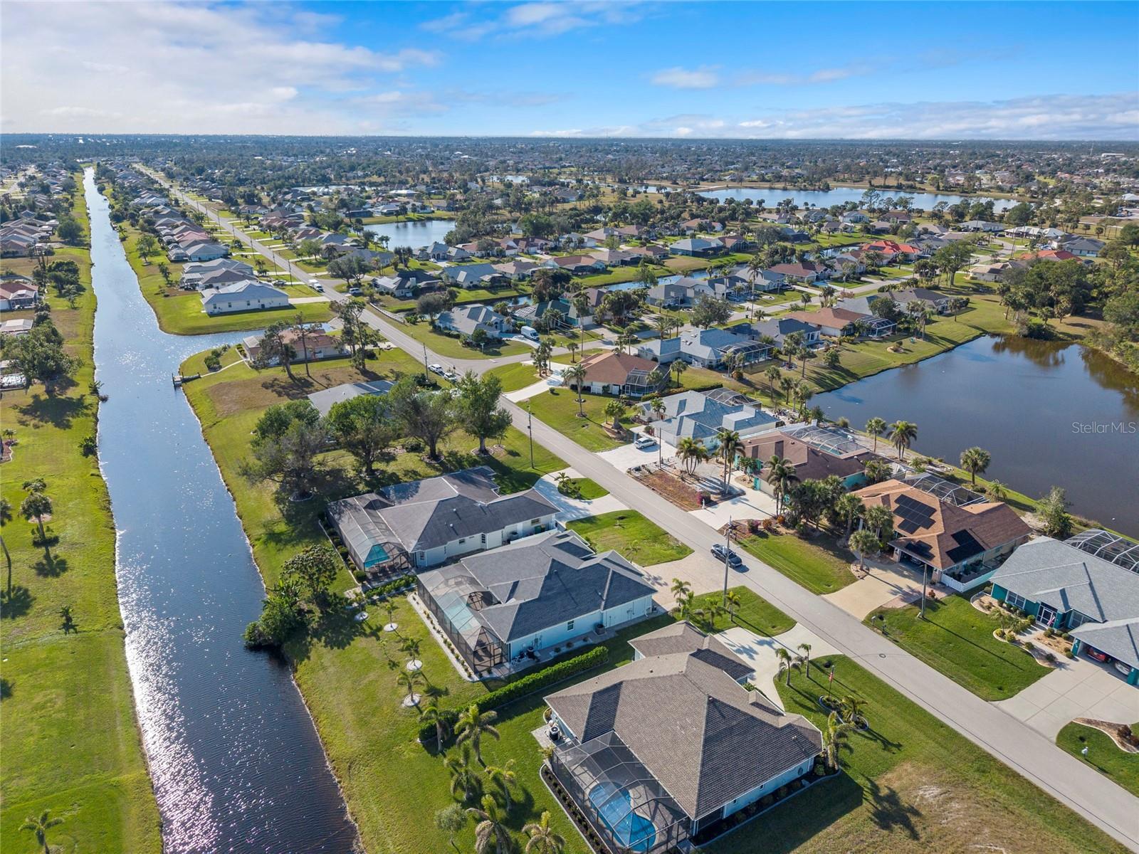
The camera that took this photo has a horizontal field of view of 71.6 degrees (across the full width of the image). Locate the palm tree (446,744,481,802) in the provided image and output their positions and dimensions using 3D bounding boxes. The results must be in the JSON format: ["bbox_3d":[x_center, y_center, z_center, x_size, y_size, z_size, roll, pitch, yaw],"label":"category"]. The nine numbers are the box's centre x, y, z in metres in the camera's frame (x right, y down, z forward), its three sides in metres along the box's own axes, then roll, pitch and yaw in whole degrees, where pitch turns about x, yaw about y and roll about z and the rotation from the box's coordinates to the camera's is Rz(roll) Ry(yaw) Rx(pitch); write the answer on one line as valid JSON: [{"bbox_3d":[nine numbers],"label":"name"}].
[{"bbox_3d":[-8.811,28.982,66.061,3.100,5.700,3.100,0,20,0],"label":"palm tree"}]

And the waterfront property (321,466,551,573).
[{"bbox_3d":[-18.238,11.423,113.950,29.150,5.300,20.140,-11,23,-28],"label":"waterfront property"}]

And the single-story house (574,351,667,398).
[{"bbox_3d":[11.742,-13.133,180.786,19.000,5.300,21.300,9,22,21],"label":"single-story house"}]

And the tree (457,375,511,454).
[{"bbox_3d":[-15.047,-2.033,139.134,9.998,14.031,9.998,0,20,0],"label":"tree"}]

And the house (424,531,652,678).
[{"bbox_3d":[-4.020,18.200,92.810,23.400,5.400,18.200,-11,23,-27],"label":"house"}]

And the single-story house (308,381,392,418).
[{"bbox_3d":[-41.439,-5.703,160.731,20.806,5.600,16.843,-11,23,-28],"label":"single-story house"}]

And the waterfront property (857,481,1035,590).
[{"bbox_3d":[50.450,12.300,109.870,23.700,5.100,21.100,-11,23,-27],"label":"waterfront property"}]

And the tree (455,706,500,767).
[{"bbox_3d":[-7.950,26.760,69.050,4.200,5.800,4.200,0,20,0],"label":"tree"}]

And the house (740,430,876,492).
[{"bbox_3d":[38.920,4.948,132.333,23.585,5.300,17.225,-11,23,-28],"label":"house"}]

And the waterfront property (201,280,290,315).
[{"bbox_3d":[-107.883,-43.502,260.305,24.910,5.800,21.200,-11,23,-28],"label":"waterfront property"}]

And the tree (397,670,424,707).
[{"bbox_3d":[-15.838,25.817,78.898,2.574,3.608,2.574,0,20,0],"label":"tree"}]

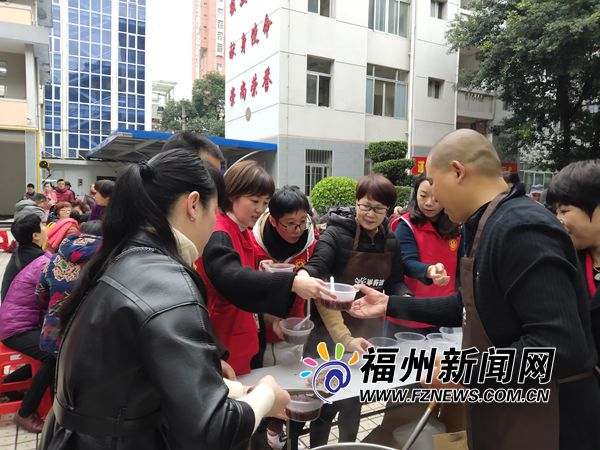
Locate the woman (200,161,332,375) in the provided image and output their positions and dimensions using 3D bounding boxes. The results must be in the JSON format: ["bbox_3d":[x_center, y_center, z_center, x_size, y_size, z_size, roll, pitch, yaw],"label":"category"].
[{"bbox_3d":[-0.148,0.549,1.779,0.620,1.590,0.480,4,5,40],"label":"woman"}]

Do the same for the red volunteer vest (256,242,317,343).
[{"bbox_3d":[-0.075,0.280,2.180,0.460,0.620,0.330,0,4,-9],"label":"red volunteer vest"}]

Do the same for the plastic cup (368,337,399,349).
[{"bbox_3d":[0.377,0.561,2.035,0.135,0.065,0.135,1,4,0],"label":"plastic cup"}]

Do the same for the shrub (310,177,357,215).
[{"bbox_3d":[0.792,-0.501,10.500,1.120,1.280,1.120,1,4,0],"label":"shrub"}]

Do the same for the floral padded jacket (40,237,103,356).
[{"bbox_3d":[-1.360,0.450,2.800,0.540,0.740,0.450,1,4,0],"label":"floral padded jacket"}]

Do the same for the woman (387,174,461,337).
[{"bbox_3d":[0.720,0.510,2.550,0.500,1.600,0.380,-1,4,-22],"label":"woman"}]

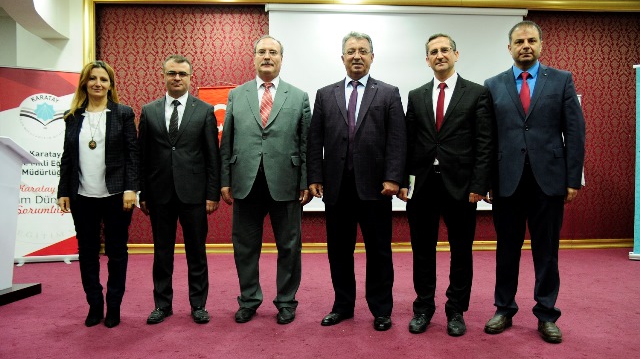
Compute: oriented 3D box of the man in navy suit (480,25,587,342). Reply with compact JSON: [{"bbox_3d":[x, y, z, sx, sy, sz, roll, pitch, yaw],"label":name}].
[{"bbox_3d":[1.218,-0.016,2.850,0.560,1.785,0.370,0,2,22],"label":"man in navy suit"}]

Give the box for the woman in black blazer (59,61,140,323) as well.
[{"bbox_3d":[-1.381,0.070,3.100,0.490,1.610,0.310,0,1,-10],"label":"woman in black blazer"}]

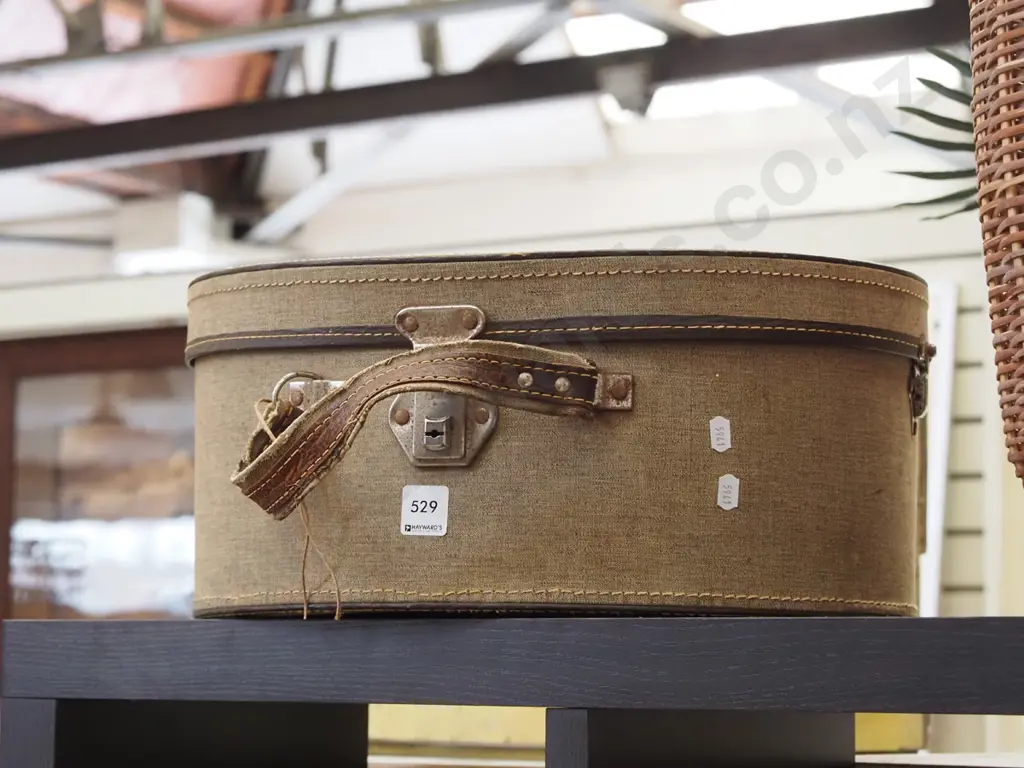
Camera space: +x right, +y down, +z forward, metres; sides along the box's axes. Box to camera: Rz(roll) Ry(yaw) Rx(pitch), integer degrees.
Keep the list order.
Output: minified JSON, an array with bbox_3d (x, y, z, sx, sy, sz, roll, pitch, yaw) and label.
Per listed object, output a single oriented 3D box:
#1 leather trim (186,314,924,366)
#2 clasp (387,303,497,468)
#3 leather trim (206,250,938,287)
[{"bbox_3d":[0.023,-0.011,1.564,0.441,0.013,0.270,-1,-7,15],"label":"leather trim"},{"bbox_3d":[-0.037,0.001,1.444,0.058,0.086,0.016,-1,-7,16],"label":"clasp"},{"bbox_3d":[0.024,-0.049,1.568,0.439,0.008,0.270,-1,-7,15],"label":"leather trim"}]

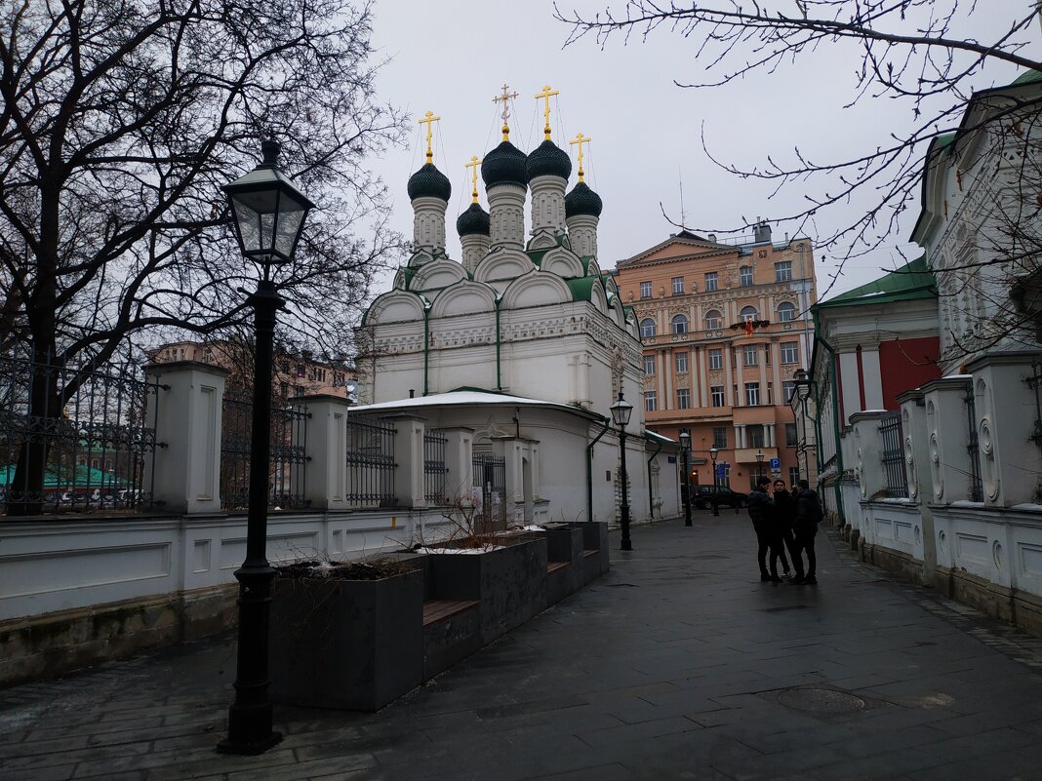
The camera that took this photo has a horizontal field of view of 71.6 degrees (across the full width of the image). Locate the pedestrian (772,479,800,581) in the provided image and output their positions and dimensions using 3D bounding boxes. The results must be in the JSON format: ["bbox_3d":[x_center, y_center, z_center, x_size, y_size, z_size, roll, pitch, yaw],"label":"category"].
[{"bbox_3d":[4.709,2.455,12.911,0.520,1.740,0.420,-1,-8,3],"label":"pedestrian"}]

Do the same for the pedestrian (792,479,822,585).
[{"bbox_3d":[4.814,2.363,12.200,0.480,1.720,0.520,-3,-8,14],"label":"pedestrian"}]

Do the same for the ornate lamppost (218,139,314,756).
[{"bbox_3d":[-1.855,0.237,5.131,0.480,4.236,0.480,-3,-8,12],"label":"ornate lamppost"}]

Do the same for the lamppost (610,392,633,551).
[{"bbox_3d":[2.794,2.179,19.718,0.490,4.236,0.490,-4,-8,22],"label":"lamppost"}]

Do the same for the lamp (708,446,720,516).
[{"bbox_3d":[11.682,5.408,43.473,0.480,4.236,0.480,-4,-8,20],"label":"lamp"}]

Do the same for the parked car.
[{"bbox_3d":[16.331,8.577,58.000,4.650,1.720,1.850,-1,-8,1],"label":"parked car"}]

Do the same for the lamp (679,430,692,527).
[{"bbox_3d":[7.285,3.784,31.732,0.480,4.236,0.480,-4,-8,20],"label":"lamp"}]

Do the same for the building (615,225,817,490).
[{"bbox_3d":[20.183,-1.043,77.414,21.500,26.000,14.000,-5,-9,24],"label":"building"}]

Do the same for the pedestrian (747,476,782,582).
[{"bbox_3d":[4.265,2.408,12.627,0.450,1.770,0.520,1,-8,-12],"label":"pedestrian"}]

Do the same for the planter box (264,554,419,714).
[{"bbox_3d":[-1.516,1.994,5.965,1.170,0.940,0.810,-4,-8,17],"label":"planter box"}]

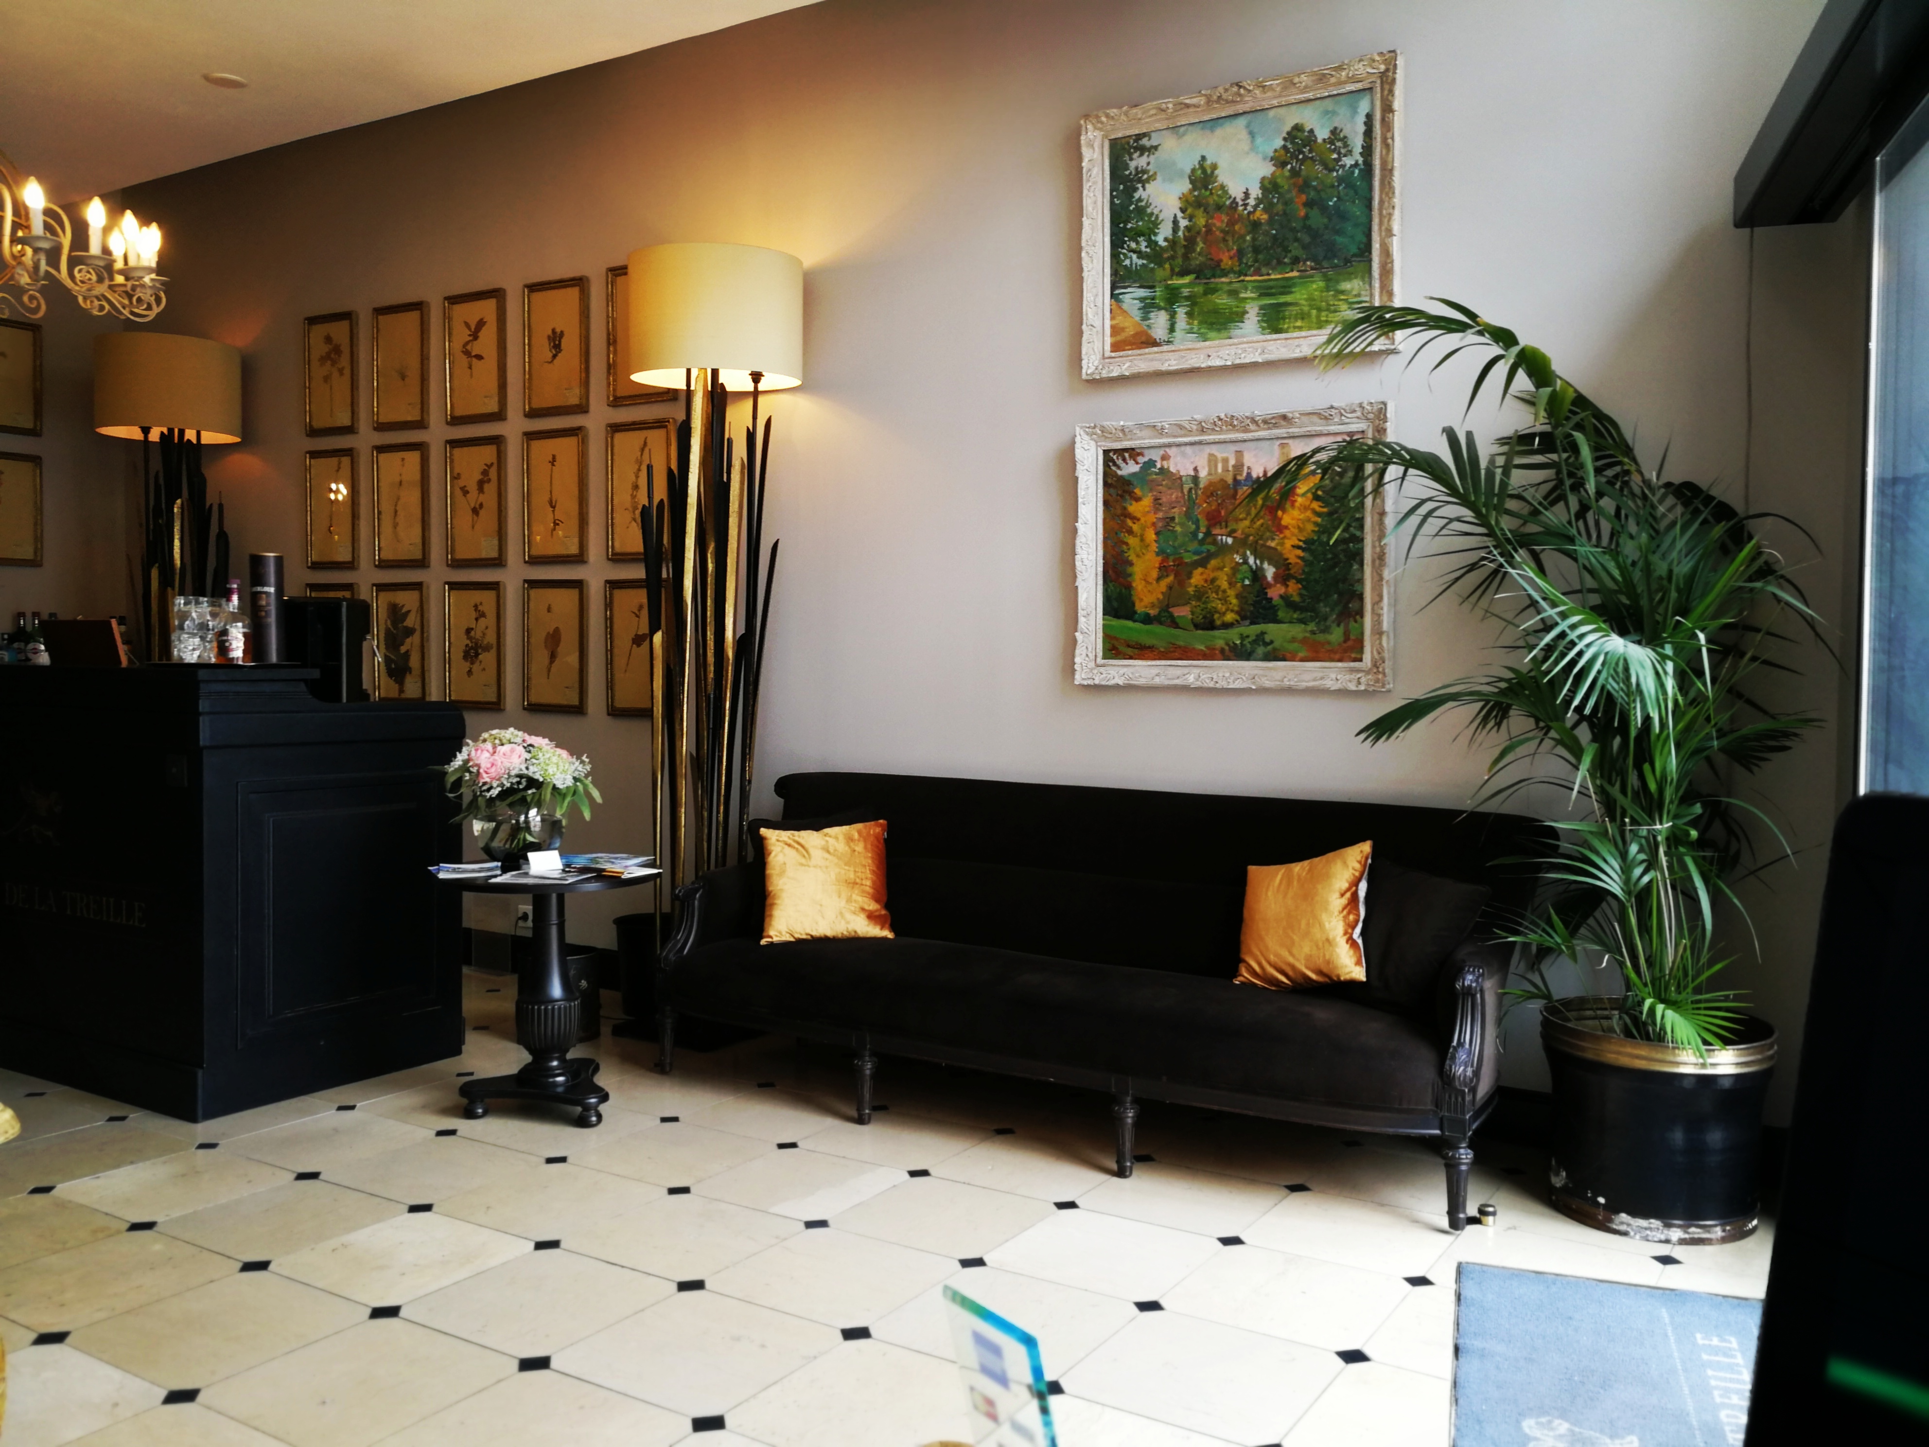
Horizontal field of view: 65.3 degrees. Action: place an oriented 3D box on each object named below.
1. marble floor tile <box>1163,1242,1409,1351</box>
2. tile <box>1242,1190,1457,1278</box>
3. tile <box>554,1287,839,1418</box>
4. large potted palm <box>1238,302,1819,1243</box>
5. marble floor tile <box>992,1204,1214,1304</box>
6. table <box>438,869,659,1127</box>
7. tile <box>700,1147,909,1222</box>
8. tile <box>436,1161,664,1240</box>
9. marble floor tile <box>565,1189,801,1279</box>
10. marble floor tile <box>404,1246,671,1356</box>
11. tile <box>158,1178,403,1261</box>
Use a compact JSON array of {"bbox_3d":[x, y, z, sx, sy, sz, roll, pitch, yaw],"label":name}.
[{"bbox_3d":[0.634,1.119,2.933,0.400,0.010,0.400,2,2,31],"label":"marble floor tile"},{"bbox_3d":[0.843,1.110,3.268,0.397,0.015,0.397,1,2,32],"label":"tile"},{"bbox_3d":[-0.458,1.083,2.594,0.376,0.015,0.376,2,3,31],"label":"tile"},{"bbox_3d":[1.297,0.063,3.522,1.260,2.070,0.850,2,2,31],"label":"large potted palm"},{"bbox_3d":[0.293,1.109,3.142,0.400,0.010,0.400,2,2,31],"label":"marble floor tile"},{"bbox_3d":[-1.131,0.731,4.113,0.600,0.660,0.600,1,2,13],"label":"table"},{"bbox_3d":[-0.389,1.088,3.560,0.400,0.010,0.400,2,2,31],"label":"tile"},{"bbox_3d":[-0.904,1.049,3.297,0.376,0.015,0.376,2,3,31],"label":"tile"},{"bbox_3d":[-0.599,1.098,3.217,0.397,0.015,0.397,1,2,32],"label":"marble floor tile"},{"bbox_3d":[-0.809,1.106,2.877,0.397,0.015,0.397,1,2,32],"label":"marble floor tile"},{"bbox_3d":[-1.489,1.084,3.296,0.400,0.010,0.400,2,2,31],"label":"tile"}]

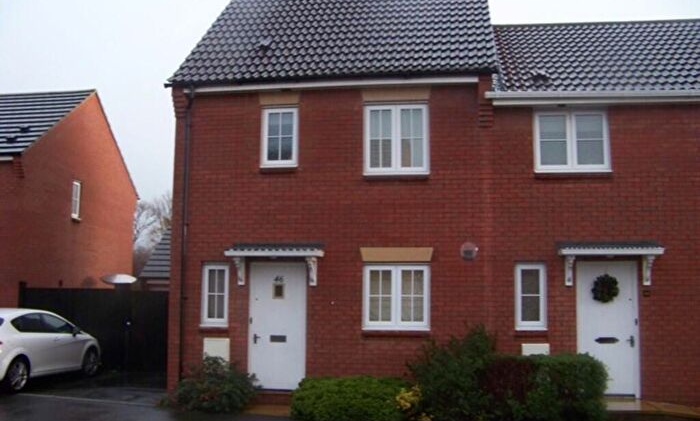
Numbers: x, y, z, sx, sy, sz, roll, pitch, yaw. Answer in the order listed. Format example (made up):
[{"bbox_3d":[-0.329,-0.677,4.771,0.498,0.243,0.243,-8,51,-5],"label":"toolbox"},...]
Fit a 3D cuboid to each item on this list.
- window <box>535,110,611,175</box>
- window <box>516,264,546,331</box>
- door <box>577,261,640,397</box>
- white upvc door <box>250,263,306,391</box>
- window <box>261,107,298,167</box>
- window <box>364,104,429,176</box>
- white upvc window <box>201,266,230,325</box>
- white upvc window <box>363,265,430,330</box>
[{"bbox_3d":[3.408,-1.048,11.164,1.165,0.975,0.110,-1,-7,9],"label":"window"},{"bbox_3d":[2.724,1.312,10.962,0.483,0.998,0.110,-1,-7,9],"label":"window"},{"bbox_3d":[3.824,1.757,10.770,0.960,2.054,0.090,-1,-7,9],"label":"door"},{"bbox_3d":[-1.147,1.833,11.554,0.949,2.035,0.090,-1,-7,9],"label":"white upvc door"},{"bbox_3d":[-1.150,-1.188,11.914,0.619,0.996,0.110,-1,-7,9],"label":"window"},{"bbox_3d":[0.742,-1.120,11.597,1.050,1.141,0.110,-1,-7,9],"label":"window"},{"bbox_3d":[-2.179,1.384,11.752,0.463,1.004,0.110,-1,-7,9],"label":"white upvc window"},{"bbox_3d":[0.721,1.358,11.279,1.056,1.003,0.110,-1,-7,9],"label":"white upvc window"}]

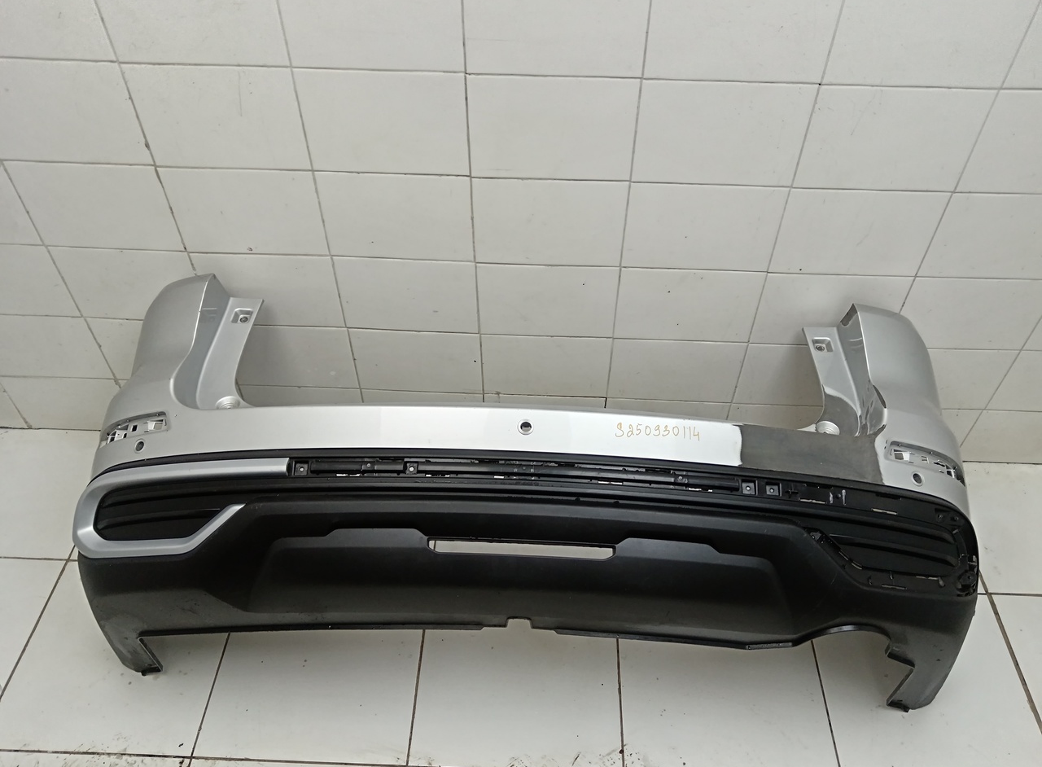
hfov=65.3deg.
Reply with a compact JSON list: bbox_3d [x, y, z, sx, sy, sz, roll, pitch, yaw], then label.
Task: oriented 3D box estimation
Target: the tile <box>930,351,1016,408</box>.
[{"bbox_3d":[0.960,-0.013,1.888,0.300,0.200,0.010,2,47,1],"label":"tile"}]

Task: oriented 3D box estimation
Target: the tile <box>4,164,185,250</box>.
[{"bbox_3d":[-0.848,-0.352,1.636,0.300,0.200,0.009,2,47,1],"label":"tile"}]

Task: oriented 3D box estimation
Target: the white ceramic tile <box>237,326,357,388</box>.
[{"bbox_3d":[-0.549,-0.064,1.926,0.300,0.200,0.009,2,47,1],"label":"white ceramic tile"}]

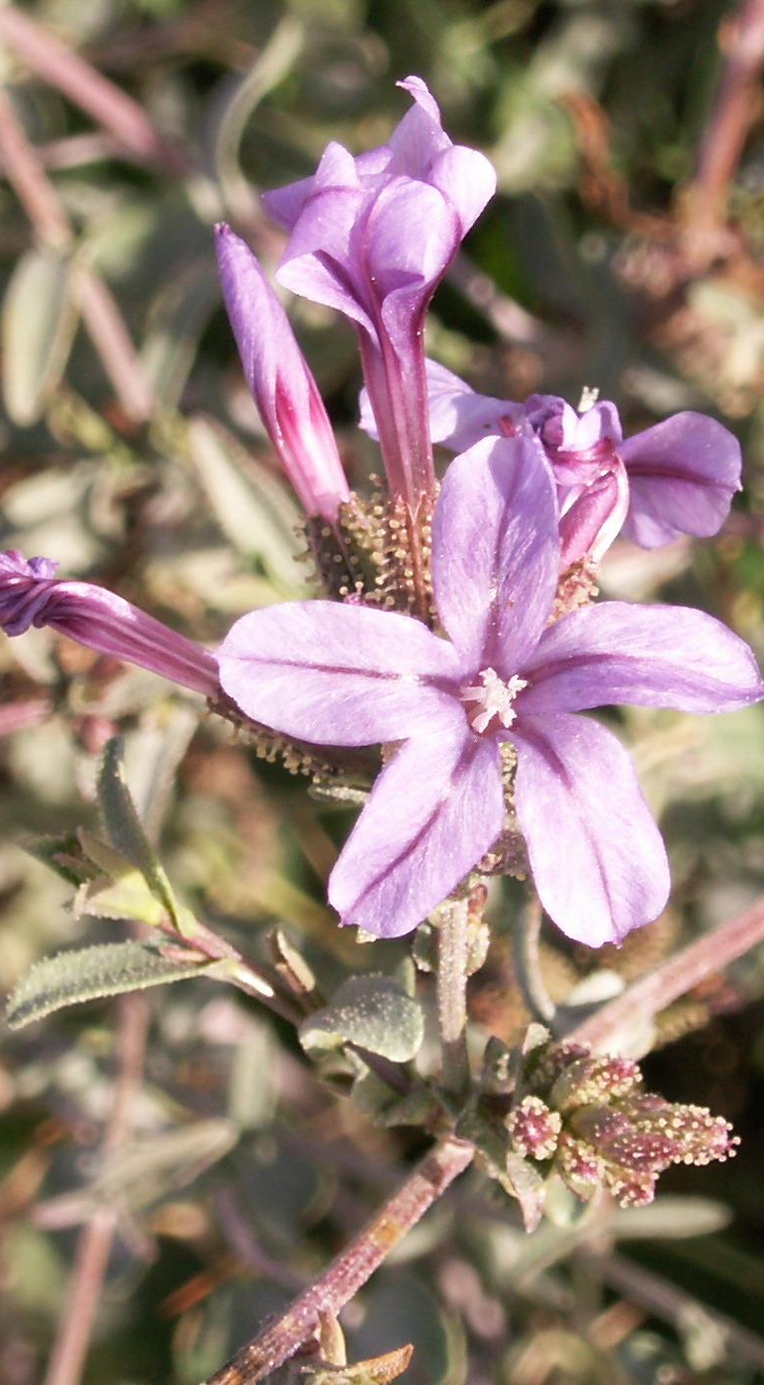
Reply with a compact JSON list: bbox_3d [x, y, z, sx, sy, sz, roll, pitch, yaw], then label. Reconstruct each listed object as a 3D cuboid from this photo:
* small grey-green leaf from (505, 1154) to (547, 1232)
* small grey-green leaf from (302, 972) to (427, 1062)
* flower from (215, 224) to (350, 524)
[{"bbox_3d":[0.007,0.024,0.121,0.002,0.004,0.001,-11,0,-11],"label":"small grey-green leaf"},{"bbox_3d":[-0.001,0.015,0.117,0.006,0.003,0.004,0,37,0],"label":"small grey-green leaf"},{"bbox_3d":[-0.005,-0.015,0.118,0.004,0.015,0.003,-21,0,0],"label":"flower"}]

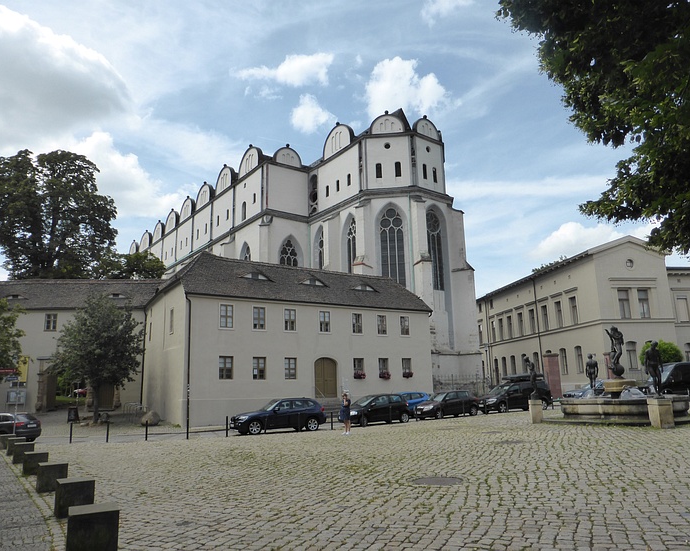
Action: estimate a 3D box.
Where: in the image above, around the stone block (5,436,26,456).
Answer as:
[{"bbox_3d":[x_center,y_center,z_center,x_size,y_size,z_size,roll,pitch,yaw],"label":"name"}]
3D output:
[{"bbox_3d":[-11.358,5.926,18.369,0.512,0.523,0.512,6,-14,-30],"label":"stone block"}]

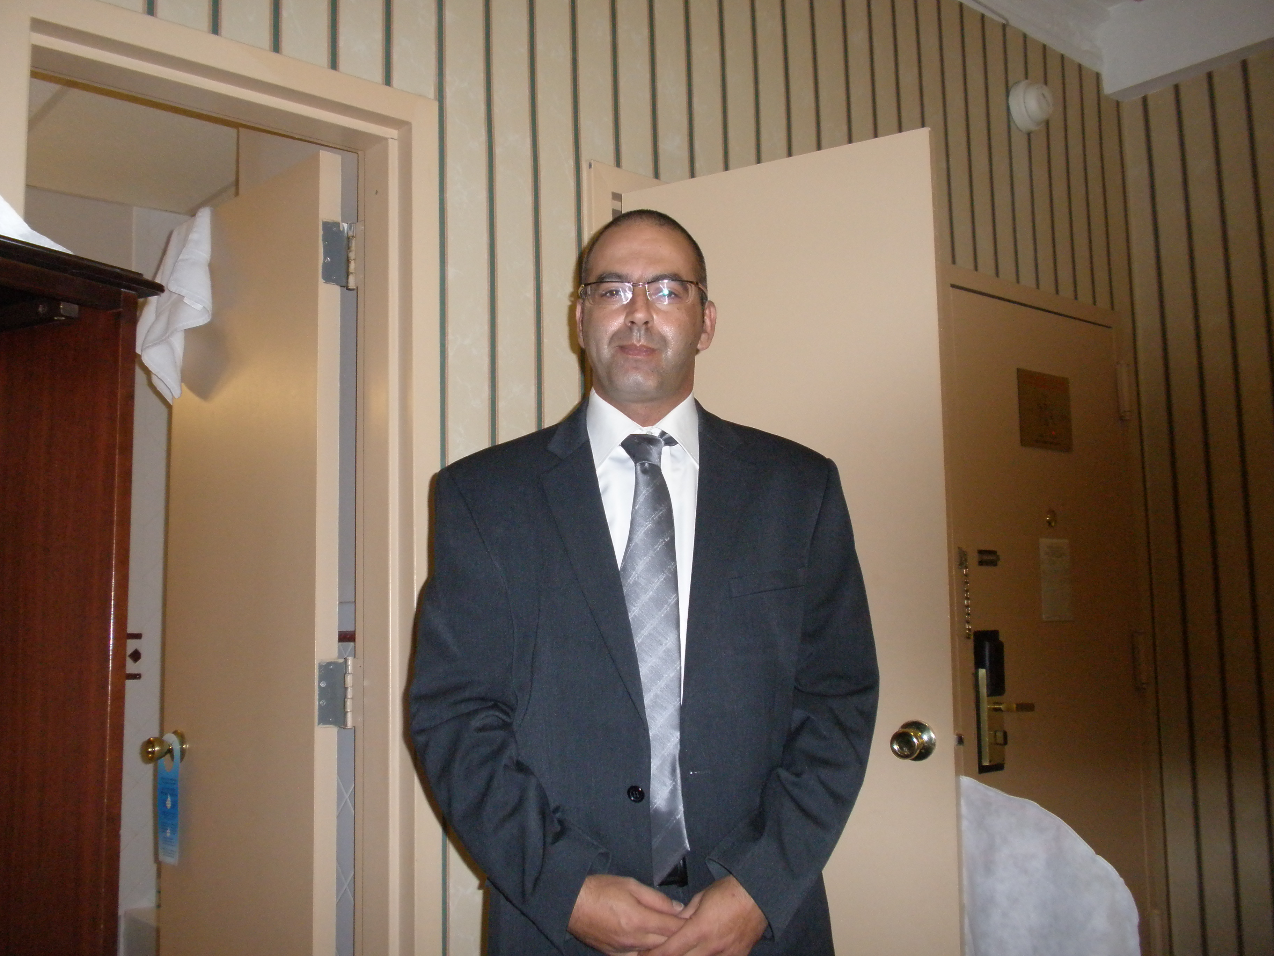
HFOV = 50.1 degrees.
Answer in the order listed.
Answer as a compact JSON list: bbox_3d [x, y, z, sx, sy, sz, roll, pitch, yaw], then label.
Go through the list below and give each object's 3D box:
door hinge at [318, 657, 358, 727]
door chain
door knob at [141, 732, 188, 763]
[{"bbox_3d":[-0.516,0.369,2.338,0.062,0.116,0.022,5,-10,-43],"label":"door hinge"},{"bbox_3d":[0.782,0.274,3.249,0.024,0.217,0.016,5,-10,-41],"label":"door chain"},{"bbox_3d":[-0.927,0.527,2.659,0.064,0.064,0.064,5,-10,-43],"label":"door knob"}]

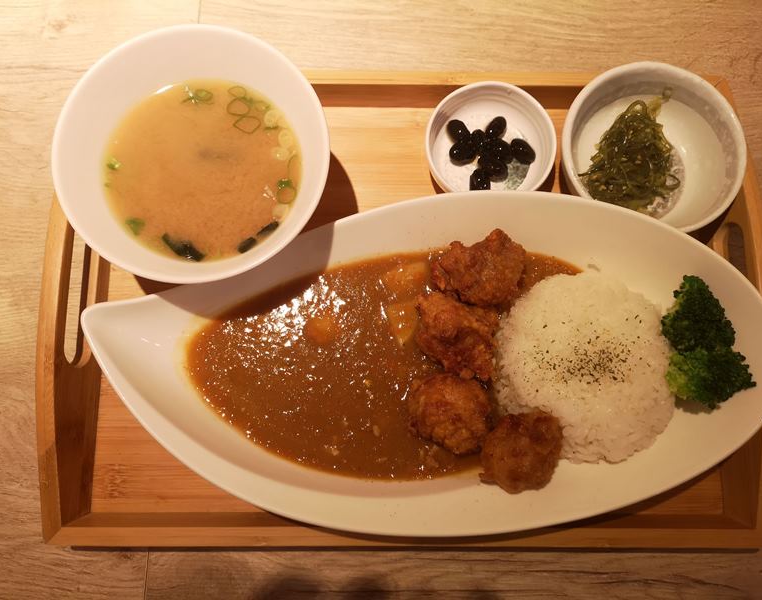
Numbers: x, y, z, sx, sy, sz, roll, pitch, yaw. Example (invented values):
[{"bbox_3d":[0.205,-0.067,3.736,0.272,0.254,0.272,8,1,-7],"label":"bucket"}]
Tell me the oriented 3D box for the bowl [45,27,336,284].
[{"bbox_3d":[-0.096,-0.070,0.350,0.138,0.072,0.138,0,80,-1],"label":"bowl"}]

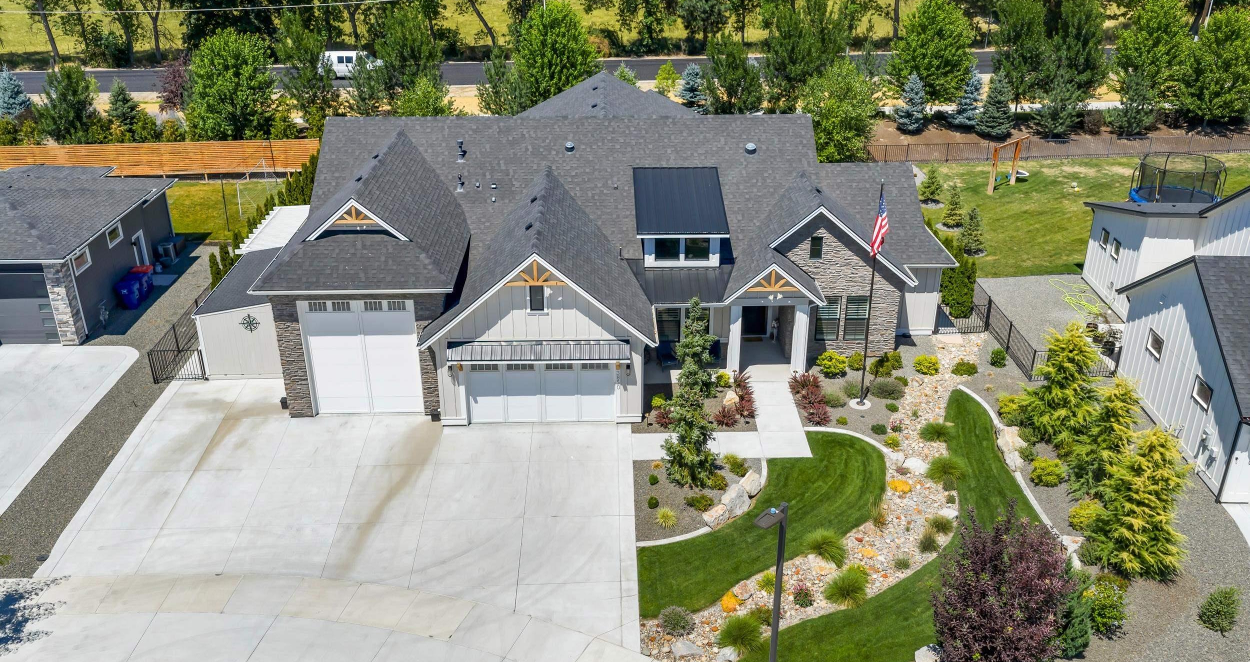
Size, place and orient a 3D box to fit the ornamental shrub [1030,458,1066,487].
[{"bbox_3d":[12.850,4.250,29.526,1.030,0.720,1.000,-1,25,-1],"label":"ornamental shrub"}]

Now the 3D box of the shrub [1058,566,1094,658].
[{"bbox_3d":[10.561,6.634,22.885,0.900,2.100,1.050,-1,25,-1],"label":"shrub"}]

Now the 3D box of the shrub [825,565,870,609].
[{"bbox_3d":[5.508,6.248,24.100,1.080,0.800,1.050,0,25,0],"label":"shrub"}]

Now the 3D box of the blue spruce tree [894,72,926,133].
[{"bbox_3d":[19.180,-15.337,65.500,2.200,3.900,2.200,0,25,0],"label":"blue spruce tree"}]

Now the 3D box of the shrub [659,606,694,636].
[{"bbox_3d":[1.260,7.060,23.877,0.880,0.540,0.880,-1,25,-1],"label":"shrub"}]

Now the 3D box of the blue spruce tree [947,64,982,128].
[{"bbox_3d":[23.354,-15.941,66.248,2.300,4.350,2.300,-1,25,-1],"label":"blue spruce tree"}]

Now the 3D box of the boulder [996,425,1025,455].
[{"bbox_3d":[12.413,3.485,31.229,0.920,0.650,0.800,-1,25,-1],"label":"boulder"}]

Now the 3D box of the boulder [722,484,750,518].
[{"bbox_3d":[3.161,4.854,27.600,0.650,0.600,0.950,19,31,36],"label":"boulder"}]

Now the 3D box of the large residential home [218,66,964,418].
[{"bbox_3d":[-1.026,-5.413,41.670,27.400,8.000,24.200,-1,25,-1],"label":"large residential home"}]

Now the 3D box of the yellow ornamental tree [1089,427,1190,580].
[{"bbox_3d":[13.457,4.271,25.300,2.550,3.650,2.500,0,25,0],"label":"yellow ornamental tree"}]

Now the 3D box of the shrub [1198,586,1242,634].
[{"bbox_3d":[14.525,6.801,23.732,0.920,1.050,0.920,-1,25,-1],"label":"shrub"}]

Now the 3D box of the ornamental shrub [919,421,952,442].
[{"bbox_3d":[10.218,3.249,31.921,1.080,0.500,1.050,-1,25,-1],"label":"ornamental shrub"}]

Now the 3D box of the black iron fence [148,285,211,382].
[{"bbox_3d":[-16.440,-0.061,38.254,1.850,1.250,6.400,-1,25,-1],"label":"black iron fence"}]

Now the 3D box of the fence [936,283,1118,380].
[{"bbox_3d":[15.000,-0.120,37.620,5.650,1.300,6.400,0,25,0],"label":"fence"}]

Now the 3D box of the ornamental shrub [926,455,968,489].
[{"bbox_3d":[9.547,4.139,28.800,1.200,0.750,1.150,0,25,0],"label":"ornamental shrub"}]

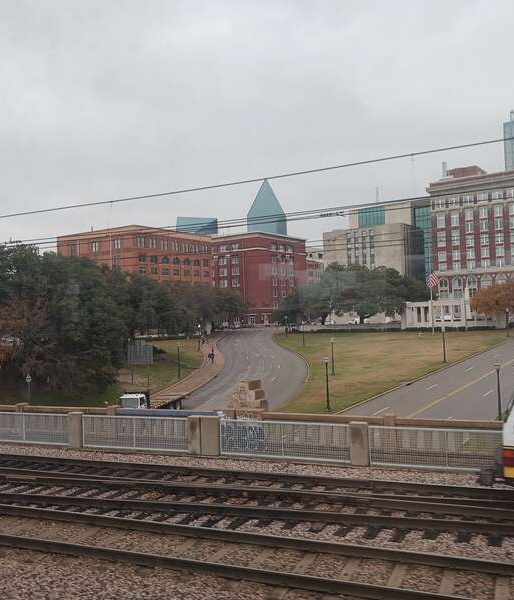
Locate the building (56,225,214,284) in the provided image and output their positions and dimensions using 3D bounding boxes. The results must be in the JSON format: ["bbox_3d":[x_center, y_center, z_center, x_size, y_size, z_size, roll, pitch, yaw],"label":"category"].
[{"bbox_3d":[-34.756,-4.550,179.869,31.200,27.300,31.200,-3,-3,36],"label":"building"}]

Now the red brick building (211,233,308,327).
[{"bbox_3d":[-10.278,-5.321,229.669,49.000,31.000,30.800,-3,-3,36],"label":"red brick building"}]

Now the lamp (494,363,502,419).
[{"bbox_3d":[18.736,7.044,48.249,0.450,4.410,0.450,-3,-3,36],"label":"lamp"}]

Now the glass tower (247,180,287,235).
[{"bbox_3d":[18.226,-78.238,973.569,50.000,219.700,50.000,-2,-2,13],"label":"glass tower"}]

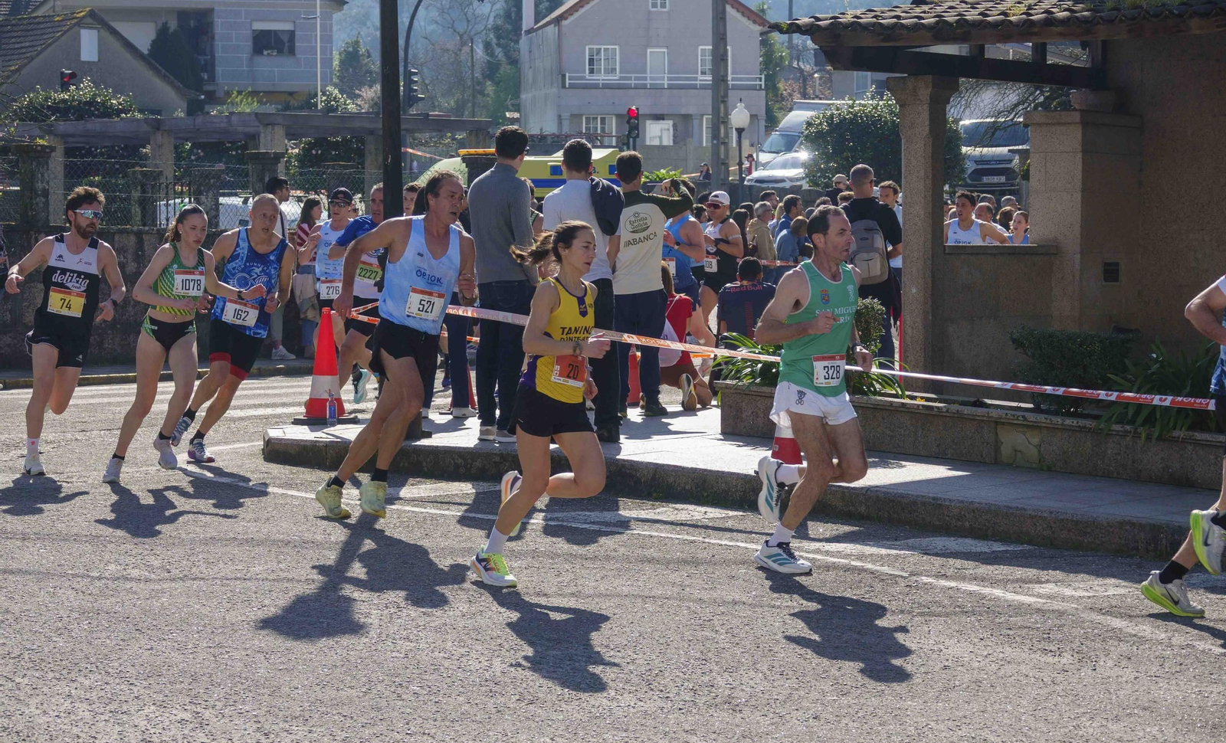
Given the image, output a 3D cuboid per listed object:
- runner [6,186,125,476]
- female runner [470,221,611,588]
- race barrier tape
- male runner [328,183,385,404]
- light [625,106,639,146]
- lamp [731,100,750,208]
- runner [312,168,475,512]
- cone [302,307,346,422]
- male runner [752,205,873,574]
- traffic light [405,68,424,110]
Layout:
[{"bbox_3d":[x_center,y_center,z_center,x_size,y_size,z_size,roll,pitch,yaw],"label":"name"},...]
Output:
[{"bbox_3d":[-3.243,-0.250,17.750,0.670,1.710,0.620,-2,4,-20],"label":"runner"},{"bbox_3d":[-0.310,0.142,12.850,0.690,1.570,0.470,3,5,36],"label":"female runner"},{"bbox_3d":[1.075,-0.105,17.400,5.250,0.430,0.090,3,5,35],"label":"race barrier tape"},{"bbox_3d":[-1.724,-0.492,21.100,0.620,1.660,0.720,0,4,3],"label":"male runner"},{"bbox_3d":[0.473,-6.077,74.000,0.300,0.970,0.380,1,4,20],"label":"light"},{"bbox_3d":[2.732,-4.243,64.000,0.410,3.150,0.410,0,4,0],"label":"lamp"},{"bbox_3d":[-1.095,-0.132,15.050,0.620,1.740,0.700,-3,5,-36],"label":"runner"},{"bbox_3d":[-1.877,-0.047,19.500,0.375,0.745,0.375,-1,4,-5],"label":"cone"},{"bbox_3d":[0.907,0.074,13.600,0.600,1.670,0.500,3,5,40],"label":"male runner"},{"bbox_3d":[-5.241,-7.447,79.000,0.450,1.100,0.320,0,4,0],"label":"traffic light"}]

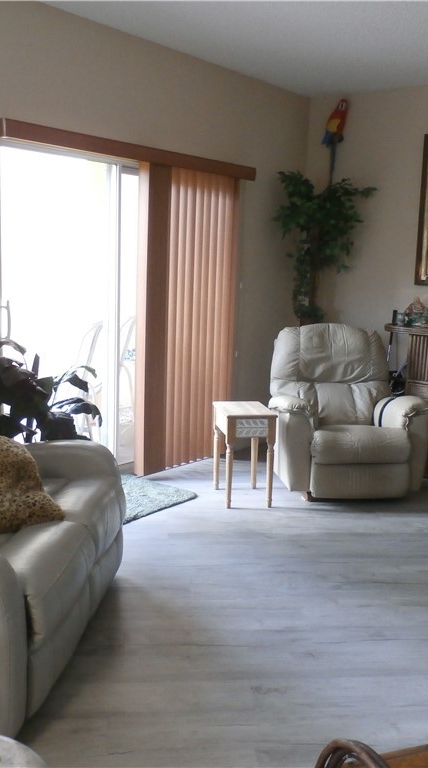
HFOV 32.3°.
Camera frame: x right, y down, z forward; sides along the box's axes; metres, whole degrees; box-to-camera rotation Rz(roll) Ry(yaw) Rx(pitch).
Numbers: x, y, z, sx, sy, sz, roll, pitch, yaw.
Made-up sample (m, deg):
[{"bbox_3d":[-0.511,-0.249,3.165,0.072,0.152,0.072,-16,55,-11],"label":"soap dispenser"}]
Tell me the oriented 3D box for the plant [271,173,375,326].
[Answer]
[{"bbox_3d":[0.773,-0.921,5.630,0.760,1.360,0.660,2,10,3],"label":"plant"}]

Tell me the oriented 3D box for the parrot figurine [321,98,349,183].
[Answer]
[{"bbox_3d":[0.932,-1.856,5.671,0.200,0.680,0.190,1,9,-5],"label":"parrot figurine"}]

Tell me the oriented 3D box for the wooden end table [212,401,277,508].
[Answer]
[{"bbox_3d":[0.178,0.425,4.499,0.300,0.550,0.430,0,9,-11],"label":"wooden end table"}]

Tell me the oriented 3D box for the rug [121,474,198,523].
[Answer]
[{"bbox_3d":[-0.677,0.688,4.258,0.670,0.020,1.030,9,12,37],"label":"rug"}]

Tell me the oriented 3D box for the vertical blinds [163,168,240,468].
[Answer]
[{"bbox_3d":[-0.079,-0.444,5.131,0.100,2.030,0.720,10,12,39],"label":"vertical blinds"}]

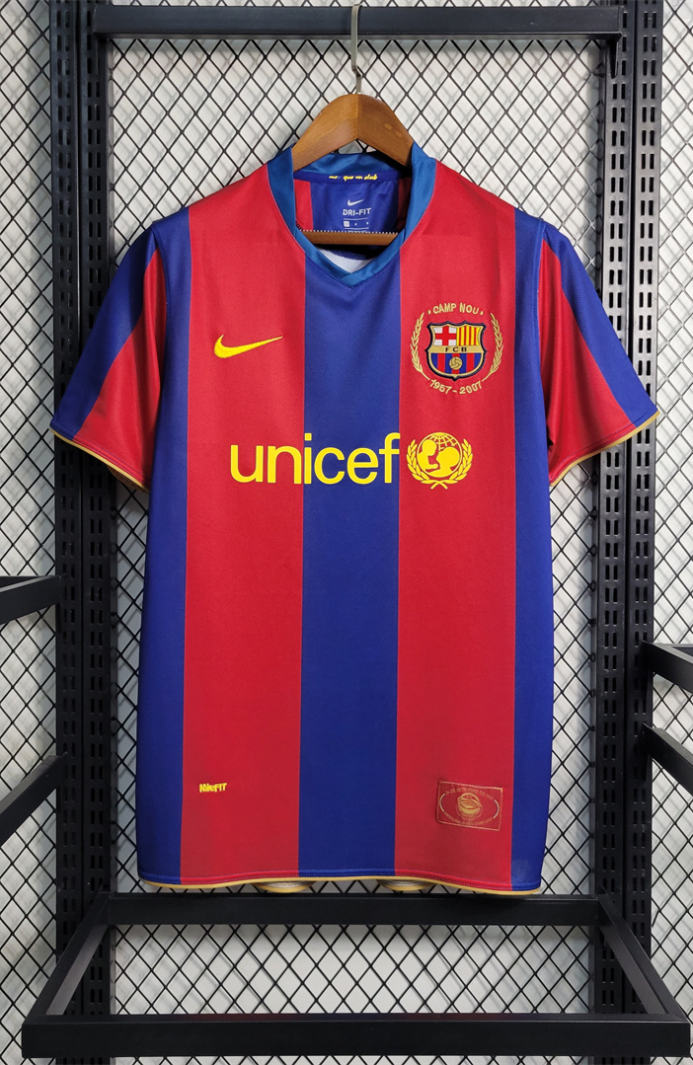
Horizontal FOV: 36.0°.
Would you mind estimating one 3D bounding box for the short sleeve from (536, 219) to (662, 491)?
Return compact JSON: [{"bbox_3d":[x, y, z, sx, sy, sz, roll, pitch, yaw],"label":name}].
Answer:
[{"bbox_3d":[0.263,-0.185,1.110,0.125,0.268,0.080,0,2,0],"label":"short sleeve"}]

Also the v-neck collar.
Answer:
[{"bbox_3d":[0.006,-0.329,1.100,0.174,0.148,0.085,0,2,0],"label":"v-neck collar"}]

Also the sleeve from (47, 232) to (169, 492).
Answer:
[{"bbox_3d":[-0.249,-0.180,1.110,0.122,0.269,0.080,0,2,0],"label":"sleeve"}]

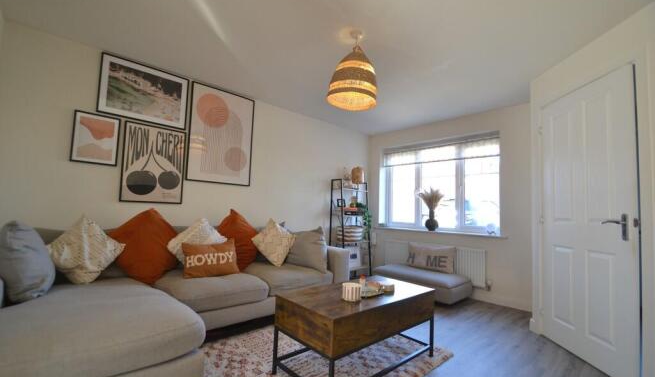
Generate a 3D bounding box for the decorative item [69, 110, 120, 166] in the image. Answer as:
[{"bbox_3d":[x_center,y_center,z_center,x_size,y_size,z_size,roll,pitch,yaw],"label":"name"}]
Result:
[{"bbox_3d":[-1.952,-0.417,2.311,0.302,0.420,0.022,6,-5,-43],"label":"decorative item"}]

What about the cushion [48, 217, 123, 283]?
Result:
[{"bbox_3d":[-1.680,0.425,1.924,0.420,0.420,0.170,6,-23,-43],"label":"cushion"}]

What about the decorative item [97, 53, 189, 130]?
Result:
[{"bbox_3d":[-1.688,-0.888,2.567,0.695,0.515,0.024,6,-5,-43],"label":"decorative item"}]

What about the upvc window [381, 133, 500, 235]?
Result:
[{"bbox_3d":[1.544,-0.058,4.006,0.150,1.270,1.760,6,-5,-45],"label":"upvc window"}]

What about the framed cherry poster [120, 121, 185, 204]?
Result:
[{"bbox_3d":[-1.656,-0.228,2.636,0.515,0.725,0.025,6,-5,-41],"label":"framed cherry poster"}]

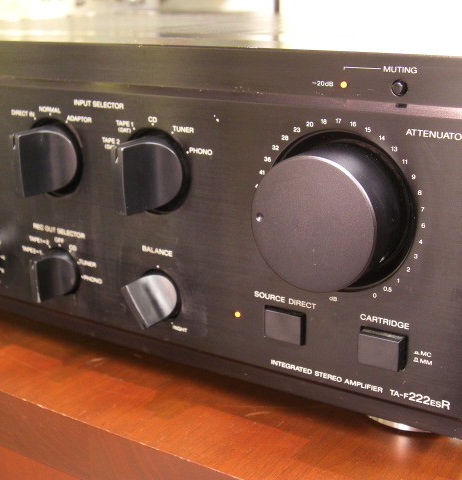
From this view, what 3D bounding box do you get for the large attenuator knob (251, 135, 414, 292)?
[{"bbox_3d":[0.032,-0.008,0.289,0.049,0.049,0.021,10,20,31],"label":"large attenuator knob"}]

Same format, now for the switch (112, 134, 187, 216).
[{"bbox_3d":[-0.036,-0.025,0.329,0.028,0.028,0.022,10,20,31],"label":"switch"}]

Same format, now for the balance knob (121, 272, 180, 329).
[{"bbox_3d":[-0.035,0.025,0.346,0.020,0.020,0.017,10,20,31],"label":"balance knob"}]

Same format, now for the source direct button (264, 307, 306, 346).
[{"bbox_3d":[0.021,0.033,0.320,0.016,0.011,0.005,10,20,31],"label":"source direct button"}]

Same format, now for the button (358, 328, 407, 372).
[{"bbox_3d":[0.054,0.040,0.298,0.015,0.011,0.006,10,20,31],"label":"button"}]

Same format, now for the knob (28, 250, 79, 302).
[{"bbox_3d":[-0.082,0.017,0.376,0.020,0.020,0.016,10,20,31],"label":"knob"}]

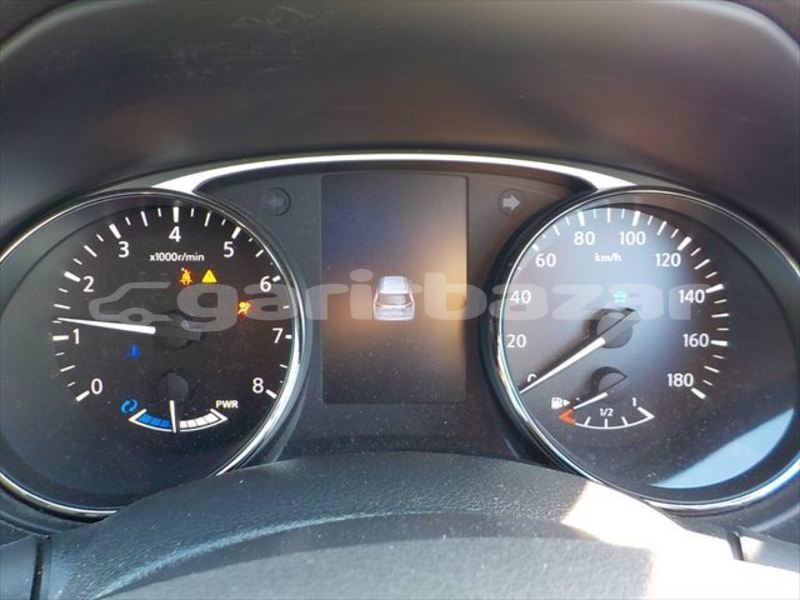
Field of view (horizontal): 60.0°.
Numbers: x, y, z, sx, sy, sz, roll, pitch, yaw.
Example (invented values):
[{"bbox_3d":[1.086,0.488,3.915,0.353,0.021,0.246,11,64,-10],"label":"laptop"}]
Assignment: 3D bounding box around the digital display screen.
[{"bbox_3d":[-0.002,-0.005,0.333,0.068,0.107,0.010,0,3,-1],"label":"digital display screen"}]

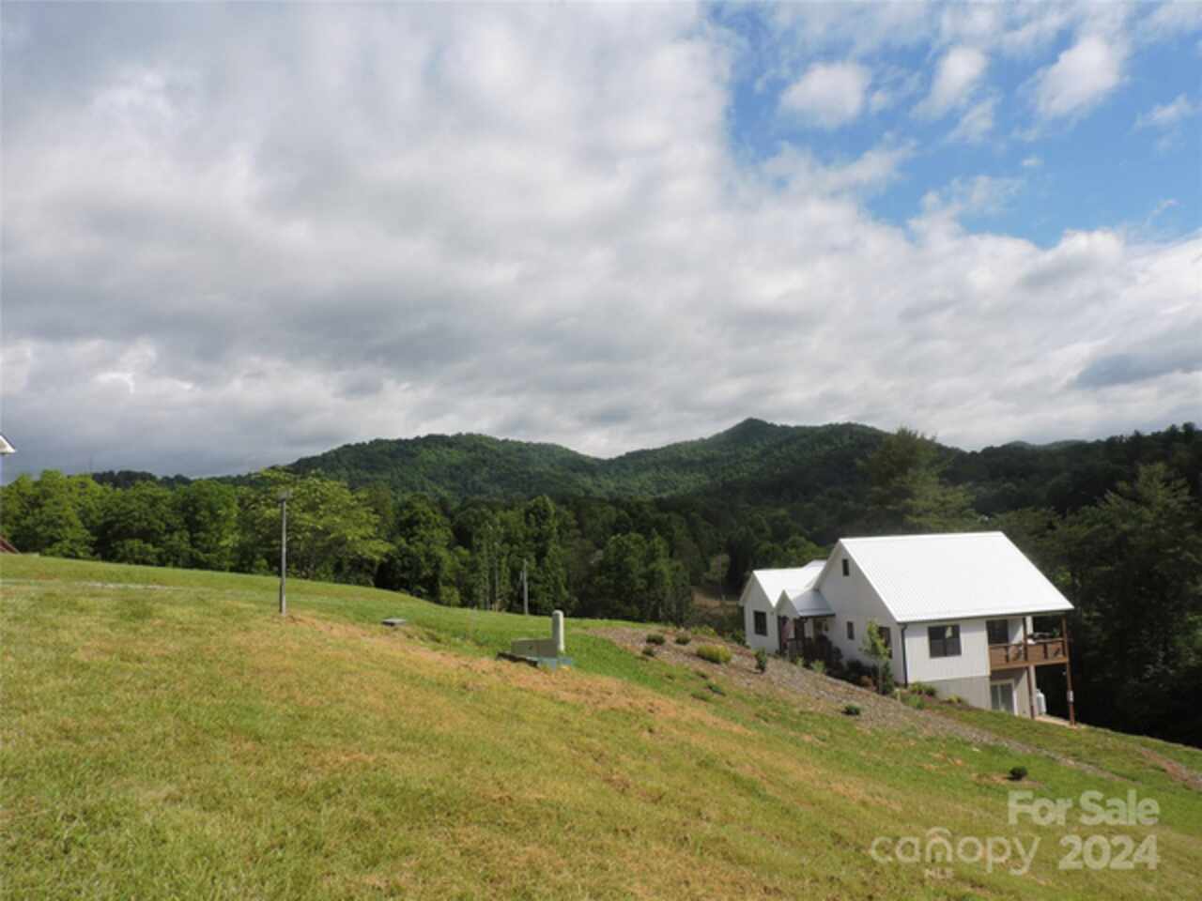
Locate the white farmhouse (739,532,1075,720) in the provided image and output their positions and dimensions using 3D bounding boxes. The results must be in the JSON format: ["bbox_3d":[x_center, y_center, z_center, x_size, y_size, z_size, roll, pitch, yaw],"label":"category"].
[{"bbox_3d":[17.137,10.157,49.519,13.338,10.136,14.162,-1,-5,-16],"label":"white farmhouse"}]

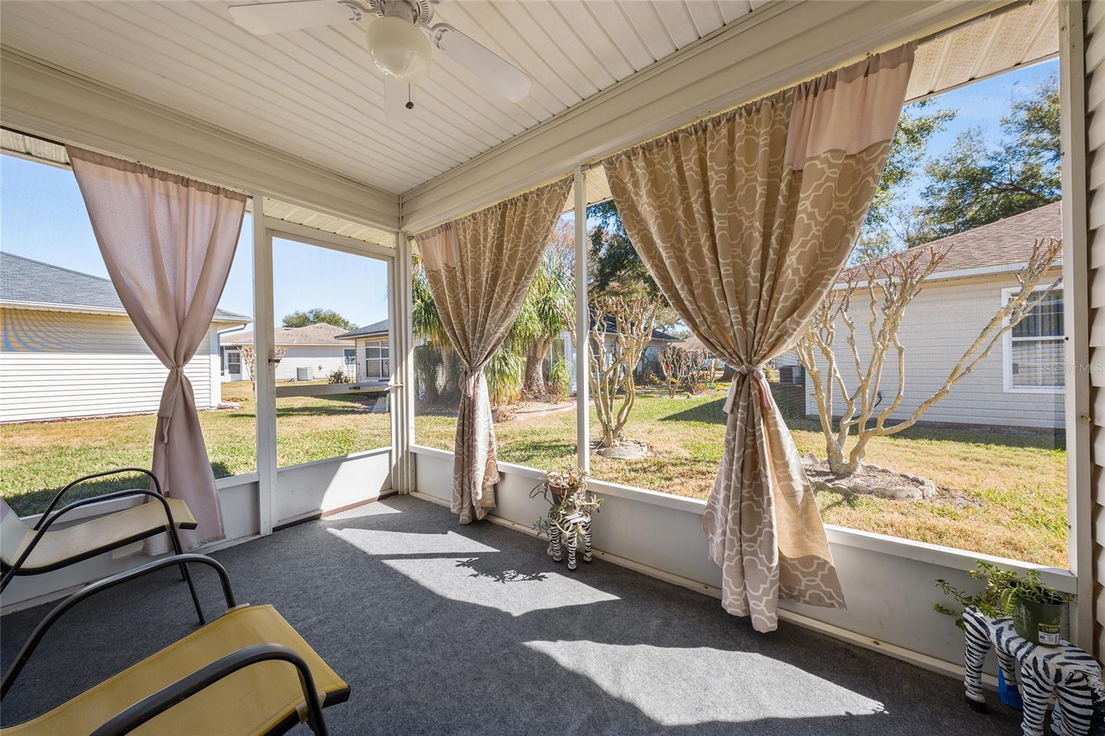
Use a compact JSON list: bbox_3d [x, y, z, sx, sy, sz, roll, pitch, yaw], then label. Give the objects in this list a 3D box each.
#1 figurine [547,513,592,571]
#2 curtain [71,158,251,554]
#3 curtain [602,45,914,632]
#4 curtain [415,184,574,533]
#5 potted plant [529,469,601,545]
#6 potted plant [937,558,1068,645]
[{"bbox_3d":[0.090,0.921,2.035,0.144,0.278,0.235,-1,0,-39],"label":"figurine"},{"bbox_3d":[-2.096,-0.033,2.045,0.139,2.119,0.688,-1,0,36],"label":"curtain"},{"bbox_3d":[0.725,-0.053,1.552,1.188,2.151,0.193,-1,0,36],"label":"curtain"},{"bbox_3d":[-0.520,-0.036,2.469,1.477,2.151,0.182,-1,0,36],"label":"curtain"},{"bbox_3d":[0.067,0.727,1.998,0.353,0.396,0.278,-1,0,36],"label":"potted plant"},{"bbox_3d":[1.329,0.672,1.087,0.268,0.214,0.193,-1,0,36],"label":"potted plant"}]

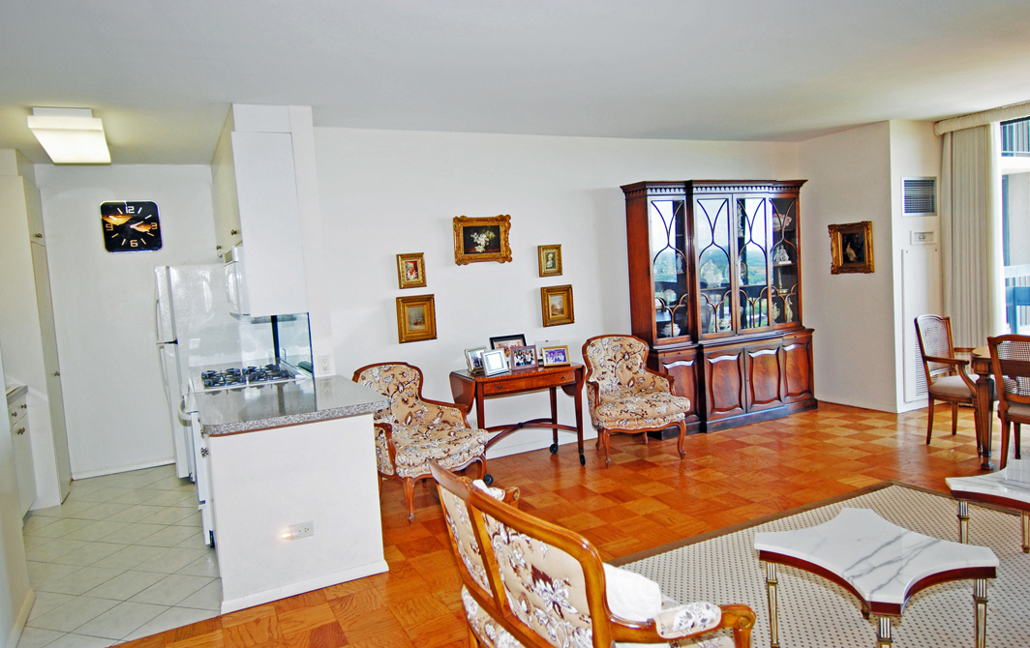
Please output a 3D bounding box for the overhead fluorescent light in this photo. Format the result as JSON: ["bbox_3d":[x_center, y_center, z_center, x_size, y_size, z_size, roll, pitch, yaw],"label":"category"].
[{"bbox_3d":[-3.039,-1.279,4.358,0.377,0.126,1.102,-6,4,-29],"label":"overhead fluorescent light"}]

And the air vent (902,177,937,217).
[{"bbox_3d":[3.695,-1.159,5.739,0.530,0.350,0.035,-6,5,-26],"label":"air vent"}]

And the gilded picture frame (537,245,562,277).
[{"bbox_3d":[0.300,-0.528,5.265,0.195,0.255,0.050,-6,5,-26],"label":"gilded picture frame"}]

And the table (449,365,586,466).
[{"bbox_3d":[0.025,0.742,4.903,0.899,0.768,0.541,-5,4,-26],"label":"table"}]

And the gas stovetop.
[{"bbox_3d":[-1.930,0.373,4.489,0.609,0.063,0.763,-6,4,-29],"label":"gas stovetop"}]

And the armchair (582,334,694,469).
[{"bbox_3d":[0.957,0.587,5.081,0.667,0.937,0.706,-4,4,-8],"label":"armchair"}]

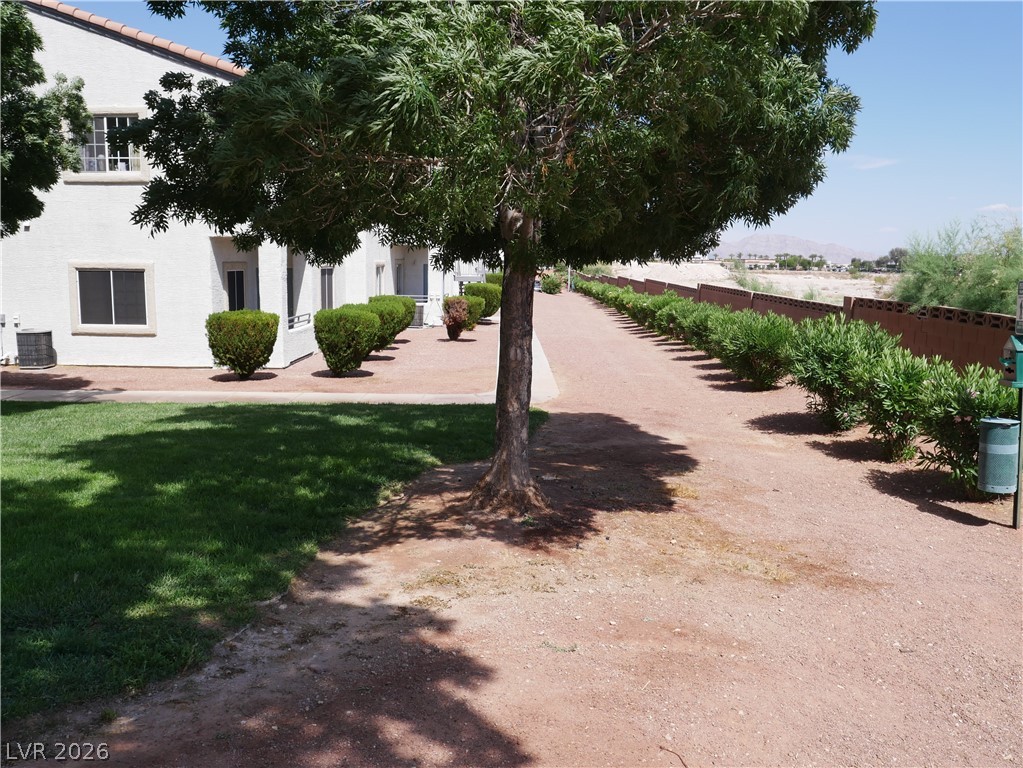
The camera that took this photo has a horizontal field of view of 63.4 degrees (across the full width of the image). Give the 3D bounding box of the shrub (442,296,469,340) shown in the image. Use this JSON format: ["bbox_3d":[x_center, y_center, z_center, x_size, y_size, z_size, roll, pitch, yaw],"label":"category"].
[{"bbox_3d":[-1.508,-1.787,22.615,0.739,1.201,0.776,0,8,1],"label":"shrub"}]

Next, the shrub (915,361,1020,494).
[{"bbox_3d":[3.983,0.410,7.101,0.837,1.145,0.879,0,8,1],"label":"shrub"}]

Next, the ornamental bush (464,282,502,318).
[{"bbox_3d":[-0.988,-2.856,29.116,1.411,1.349,1.482,0,8,1],"label":"ornamental bush"}]

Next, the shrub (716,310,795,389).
[{"bbox_3d":[3.836,-0.492,12.822,1.211,1.198,1.272,0,8,1],"label":"shrub"}]

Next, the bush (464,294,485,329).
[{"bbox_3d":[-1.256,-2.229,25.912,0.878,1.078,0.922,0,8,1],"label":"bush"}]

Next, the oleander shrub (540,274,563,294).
[{"bbox_3d":[2.374,-5.850,49.046,1.334,1.148,1.334,0,8,1],"label":"oleander shrub"}]

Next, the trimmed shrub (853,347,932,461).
[{"bbox_3d":[3.892,0.213,8.375,0.802,1.149,0.883,0,8,1],"label":"trimmed shrub"}]

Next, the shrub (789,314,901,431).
[{"bbox_3d":[3.968,-0.112,9.827,1.275,1.353,1.275,0,8,1],"label":"shrub"}]

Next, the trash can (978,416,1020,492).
[{"bbox_3d":[3.698,0.539,6.280,0.285,0.545,0.285,0,8,1],"label":"trash can"}]

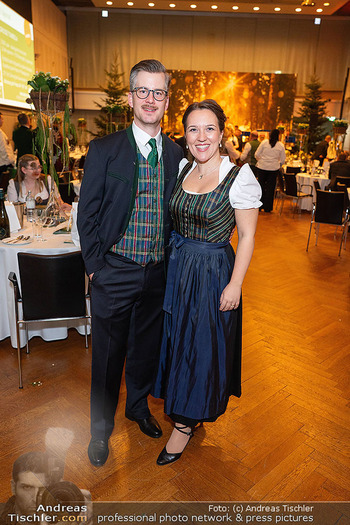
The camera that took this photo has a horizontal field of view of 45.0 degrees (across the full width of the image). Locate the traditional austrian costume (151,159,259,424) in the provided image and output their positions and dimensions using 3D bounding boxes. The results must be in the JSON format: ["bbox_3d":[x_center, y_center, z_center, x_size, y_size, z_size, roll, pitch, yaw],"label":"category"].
[{"bbox_3d":[0.114,0.163,2.037,0.470,1.310,0.410,8,18,19],"label":"traditional austrian costume"}]

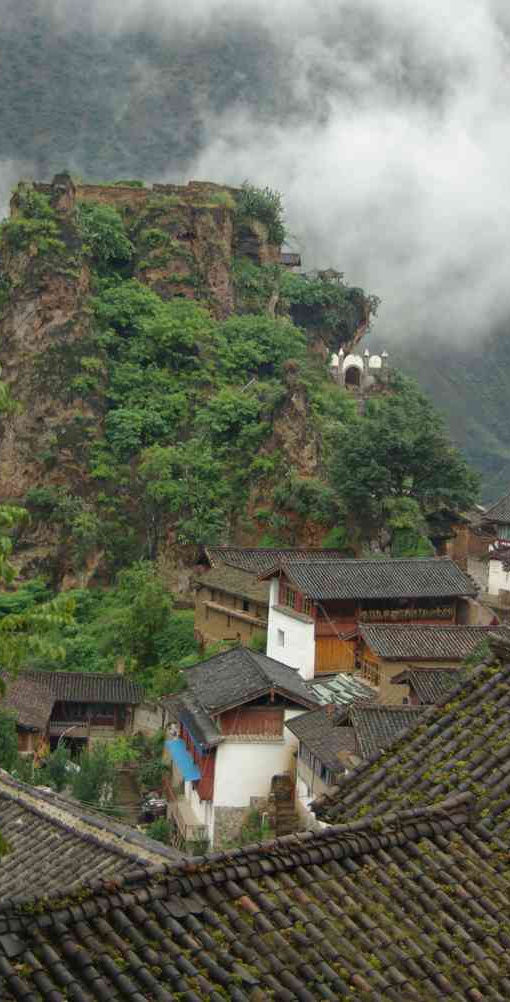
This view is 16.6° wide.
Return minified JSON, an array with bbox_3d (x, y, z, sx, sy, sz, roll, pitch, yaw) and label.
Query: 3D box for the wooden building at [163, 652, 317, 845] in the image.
[{"bbox_3d":[-0.835,13.540,98.878,6.800,8.800,10.600,2,5,-10],"label":"wooden building"}]

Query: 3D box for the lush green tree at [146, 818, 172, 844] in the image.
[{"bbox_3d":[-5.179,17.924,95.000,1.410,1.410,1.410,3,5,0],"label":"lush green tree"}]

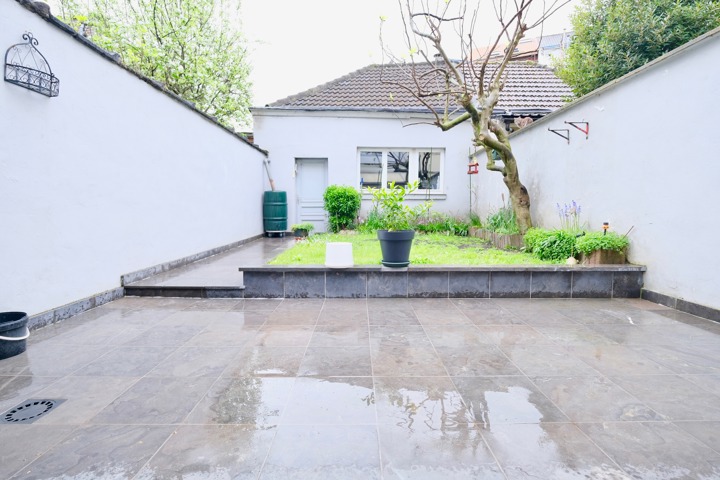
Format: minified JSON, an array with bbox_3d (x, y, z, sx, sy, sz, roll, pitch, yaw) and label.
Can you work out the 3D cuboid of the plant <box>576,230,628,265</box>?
[{"bbox_3d":[2.922,0.079,4.113,0.530,0.377,0.400,0,5,0],"label":"plant"}]

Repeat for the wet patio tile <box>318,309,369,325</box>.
[{"bbox_3d":[-0.150,0.711,3.059,0.447,0.020,0.440,0,6,0],"label":"wet patio tile"}]

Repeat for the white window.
[{"bbox_3d":[1.146,-1.888,9.388,2.362,1.226,0.100,0,5,0],"label":"white window"}]

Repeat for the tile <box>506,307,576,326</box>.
[{"bbox_3d":[1.651,0.716,3.106,0.450,0.020,0.450,0,5,0],"label":"tile"}]

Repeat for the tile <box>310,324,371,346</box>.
[{"bbox_3d":[-0.147,0.753,2.633,0.447,0.020,0.440,0,6,0],"label":"tile"}]

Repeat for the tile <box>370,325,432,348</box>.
[{"bbox_3d":[0.303,0.752,2.636,0.447,0.020,0.440,0,6,0],"label":"tile"}]

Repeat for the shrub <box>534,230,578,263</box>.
[{"bbox_3d":[2.465,0.066,4.296,0.480,0.372,0.400,0,5,0],"label":"shrub"}]

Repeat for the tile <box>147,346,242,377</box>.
[{"bbox_3d":[-1.054,0.798,2.233,0.454,0.015,0.443,0,5,0],"label":"tile"}]

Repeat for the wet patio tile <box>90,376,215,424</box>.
[{"bbox_3d":[-1.054,0.838,1.792,0.454,0.015,0.443,0,5,0],"label":"wet patio tile"}]

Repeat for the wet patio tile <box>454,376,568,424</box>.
[{"bbox_3d":[0.757,0.834,1.784,0.450,0.020,0.450,0,5,0],"label":"wet patio tile"}]

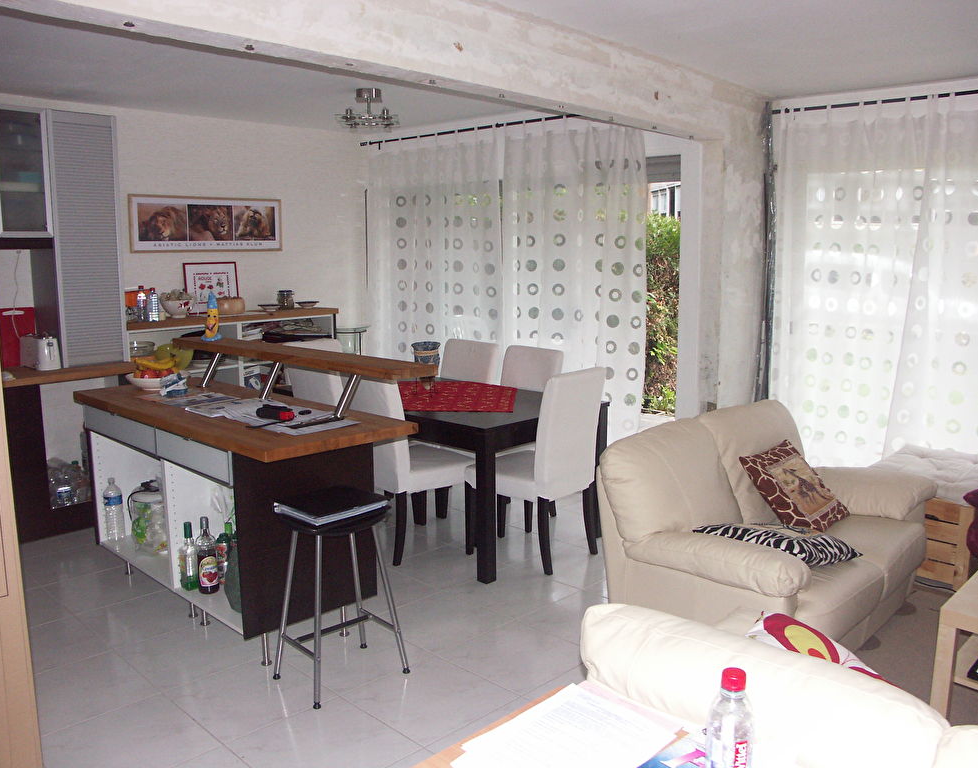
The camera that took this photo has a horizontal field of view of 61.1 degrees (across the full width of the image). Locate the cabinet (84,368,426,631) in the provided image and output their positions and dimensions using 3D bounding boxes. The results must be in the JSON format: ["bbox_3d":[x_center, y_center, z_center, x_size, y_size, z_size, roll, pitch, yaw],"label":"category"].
[{"bbox_3d":[-1.089,0.540,3.553,0.645,0.900,1.700,-9,12,-44],"label":"cabinet"}]

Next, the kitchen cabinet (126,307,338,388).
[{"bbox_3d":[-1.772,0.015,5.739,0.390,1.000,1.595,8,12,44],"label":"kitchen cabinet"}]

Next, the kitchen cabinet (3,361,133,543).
[{"bbox_3d":[-2.508,0.349,4.806,0.820,0.900,0.620,-9,12,-44],"label":"kitchen cabinet"}]

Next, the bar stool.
[{"bbox_3d":[-0.541,0.754,3.016,0.400,0.640,0.360,-9,12,-44],"label":"bar stool"}]

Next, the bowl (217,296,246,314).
[{"bbox_3d":[-1.785,-0.539,5.709,0.205,0.120,0.205,8,12,44],"label":"bowl"}]

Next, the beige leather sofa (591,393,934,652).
[{"bbox_3d":[1.123,0.590,3.136,0.830,0.865,1.480,8,12,44],"label":"beige leather sofa"}]

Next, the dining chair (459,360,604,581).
[{"bbox_3d":[0.234,0.398,4.239,0.570,0.970,0.500,8,12,41],"label":"dining chair"}]

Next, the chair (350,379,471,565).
[{"bbox_3d":[-0.410,0.379,4.367,0.570,0.970,0.500,-8,12,-40],"label":"chair"}]

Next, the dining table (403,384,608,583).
[{"bbox_3d":[-0.317,0.429,4.740,1.790,0.740,0.950,8,12,44],"label":"dining table"}]

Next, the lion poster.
[{"bbox_3d":[-1.887,-1.080,5.618,1.085,0.362,0.030,-9,12,-44],"label":"lion poster"}]

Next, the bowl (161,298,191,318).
[{"bbox_3d":[-2.046,-0.495,5.442,0.210,0.120,0.210,0,8,0],"label":"bowl"}]

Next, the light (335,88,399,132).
[{"bbox_3d":[-0.679,-1.546,4.694,0.360,0.215,0.330,0,9,0],"label":"light"}]

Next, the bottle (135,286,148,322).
[{"bbox_3d":[-2.147,-0.491,5.120,0.067,0.222,0.067,8,12,44],"label":"bottle"}]

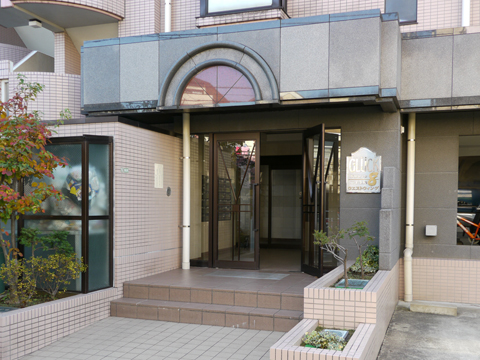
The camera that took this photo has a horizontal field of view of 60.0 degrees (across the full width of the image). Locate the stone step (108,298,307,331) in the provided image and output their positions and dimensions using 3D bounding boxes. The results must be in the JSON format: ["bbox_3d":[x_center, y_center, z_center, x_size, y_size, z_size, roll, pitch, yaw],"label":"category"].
[{"bbox_3d":[-0.430,1.645,5.090,2.430,0.187,0.300,0,-2,16],"label":"stone step"}]

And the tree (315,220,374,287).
[{"bbox_3d":[1.157,0.825,4.660,0.670,0.700,0.550,0,-2,16],"label":"tree"}]

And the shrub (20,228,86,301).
[{"bbox_3d":[-2.330,1.040,5.170,0.760,0.830,0.620,0,-2,16],"label":"shrub"}]

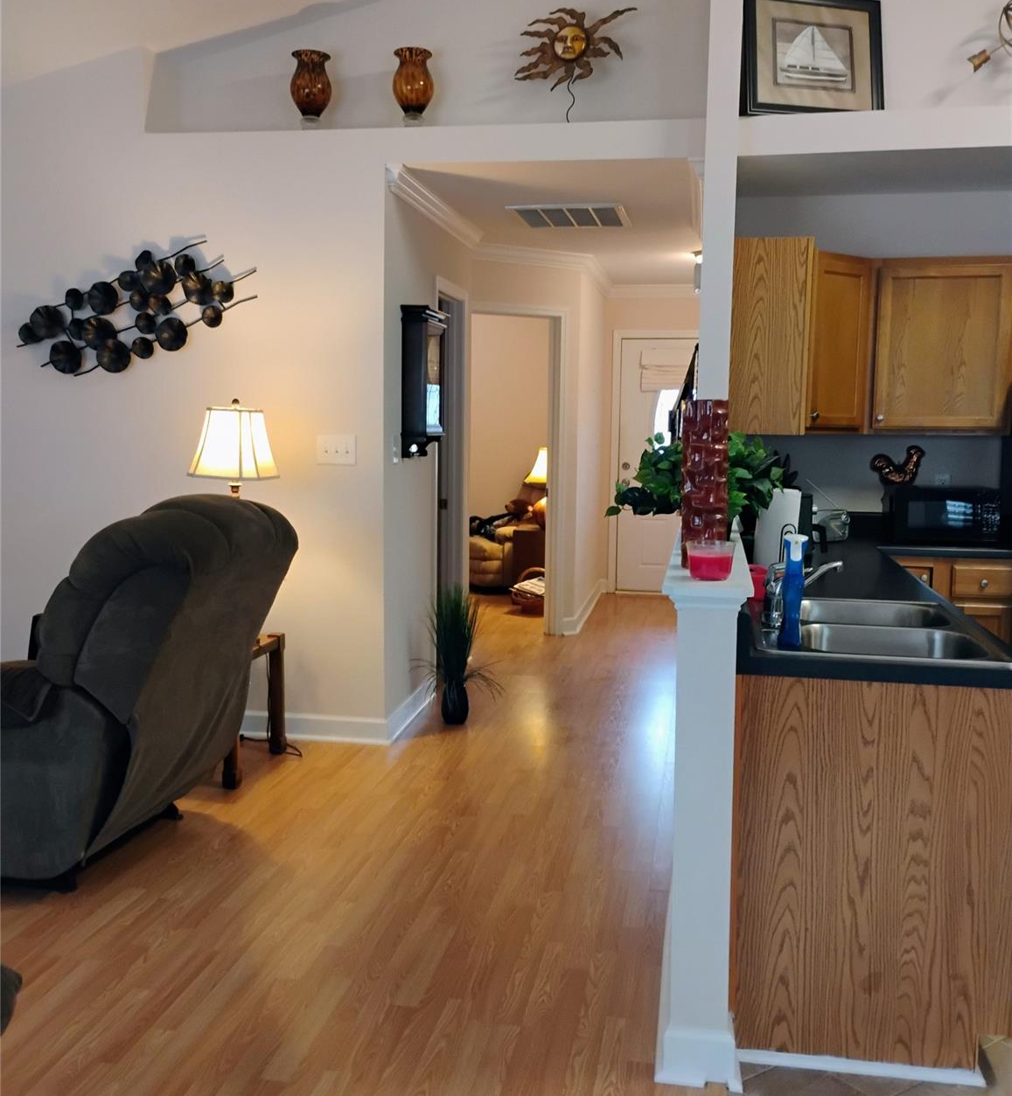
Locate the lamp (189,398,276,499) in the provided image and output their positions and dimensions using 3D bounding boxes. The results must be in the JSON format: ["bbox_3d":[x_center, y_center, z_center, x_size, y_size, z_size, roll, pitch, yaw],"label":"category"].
[{"bbox_3d":[-1.075,-0.127,4.328,0.355,0.927,0.355,2,7,10],"label":"lamp"}]

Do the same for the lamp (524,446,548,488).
[{"bbox_3d":[0.368,-0.502,8.776,0.420,0.694,0.420,2,7,10],"label":"lamp"}]

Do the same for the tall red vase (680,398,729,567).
[{"bbox_3d":[0.458,-0.147,2.532,0.106,0.391,0.105,2,7,10],"label":"tall red vase"}]

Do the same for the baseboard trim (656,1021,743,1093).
[{"bbox_3d":[0.416,1.087,2.341,0.181,0.107,0.080,2,7,10],"label":"baseboard trim"}]

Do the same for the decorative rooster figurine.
[{"bbox_3d":[1.738,-0.366,4.804,0.240,0.180,0.085,2,7,10],"label":"decorative rooster figurine"}]

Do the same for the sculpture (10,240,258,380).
[{"bbox_3d":[-1.580,-1.018,4.644,1.116,0.560,0.086,2,7,10],"label":"sculpture"}]

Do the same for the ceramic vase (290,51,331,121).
[{"bbox_3d":[-0.815,-1.901,4.562,0.178,0.331,0.178,2,7,10],"label":"ceramic vase"}]

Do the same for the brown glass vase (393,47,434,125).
[{"bbox_3d":[-0.382,-1.878,4.479,0.175,0.337,0.175,2,7,10],"label":"brown glass vase"}]

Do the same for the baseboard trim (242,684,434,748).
[{"bbox_3d":[-0.762,0.736,5.164,0.715,0.115,0.865,2,7,10],"label":"baseboard trim"}]

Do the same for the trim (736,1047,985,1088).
[{"bbox_3d":[0.771,1.129,2.368,0.513,0.026,0.021,2,7,10],"label":"trim"}]

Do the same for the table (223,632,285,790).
[{"bbox_3d":[-1.256,0.627,4.404,0.559,0.509,0.509,2,7,10],"label":"table"}]

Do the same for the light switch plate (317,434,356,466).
[{"bbox_3d":[-0.715,-0.418,4.620,0.174,0.124,0.011,2,7,10],"label":"light switch plate"}]

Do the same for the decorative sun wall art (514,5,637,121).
[{"bbox_3d":[0.284,-2.020,4.532,0.510,0.472,0.080,2,7,10],"label":"decorative sun wall art"}]

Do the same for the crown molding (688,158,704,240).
[{"bbox_3d":[0.868,-1.552,4.946,0.070,0.095,1.451,2,7,10],"label":"crown molding"}]

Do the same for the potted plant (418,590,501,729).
[{"bbox_3d":[-0.217,0.490,5.079,0.416,0.637,0.340,2,7,10],"label":"potted plant"}]

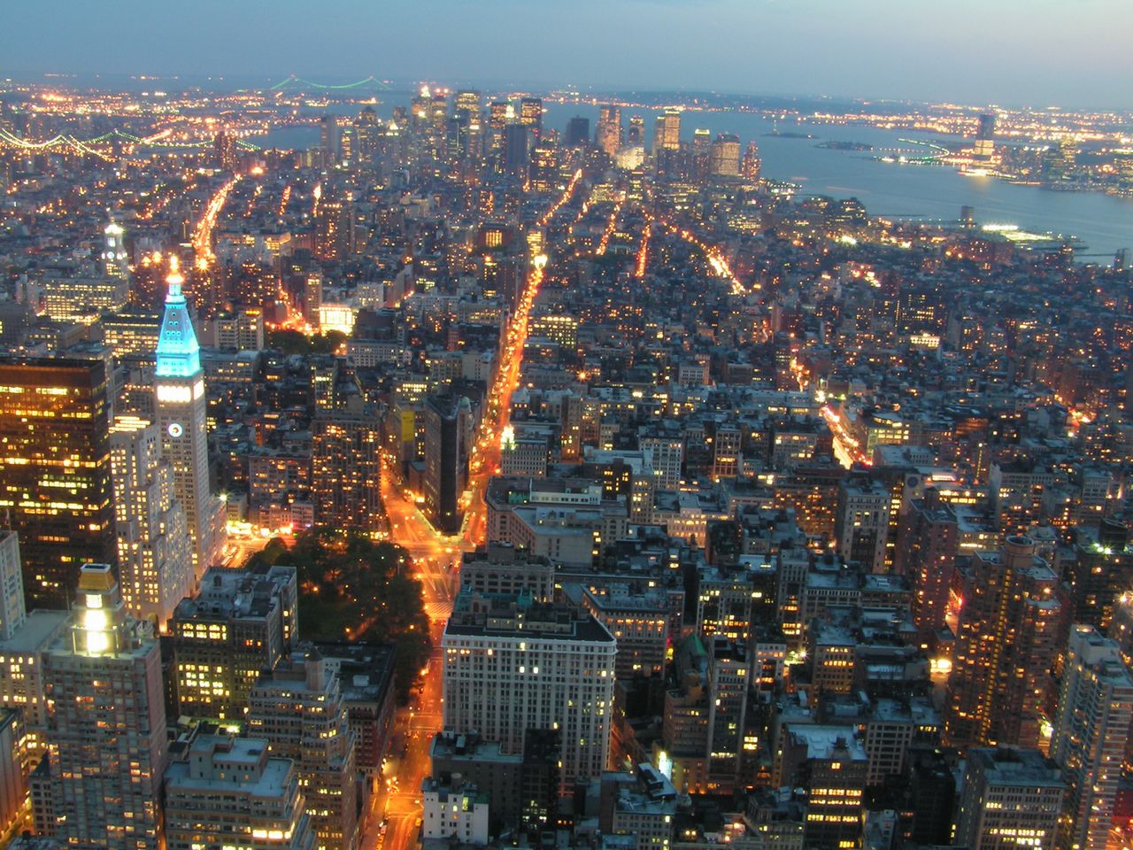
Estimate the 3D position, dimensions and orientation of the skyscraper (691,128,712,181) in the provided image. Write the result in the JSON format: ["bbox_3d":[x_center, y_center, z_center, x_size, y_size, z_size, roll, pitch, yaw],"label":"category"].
[{"bbox_3d":[475.400,-955.500,4379.800,62.000,154.000,62.000,1,16,-3],"label":"skyscraper"}]

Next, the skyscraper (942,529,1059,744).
[{"bbox_3d":[213.900,111.900,615.700,41.000,119.000,38.000,2,16,0],"label":"skyscraper"}]

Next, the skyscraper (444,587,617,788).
[{"bbox_3d":[-17.380,124.980,619.560,82.000,73.000,60.000,2,16,1],"label":"skyscraper"}]

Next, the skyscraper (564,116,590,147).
[{"bbox_3d":[46.440,-1101.490,4837.740,72.000,161.000,56.000,1,16,-2],"label":"skyscraper"}]

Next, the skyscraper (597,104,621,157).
[{"bbox_3d":[152.200,-1001.700,4364.900,80.000,226.000,50.000,1,16,-3],"label":"skyscraper"}]

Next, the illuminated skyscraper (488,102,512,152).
[{"bbox_3d":[-256.300,-1115.700,4738.200,64.000,210.000,38.000,2,16,0],"label":"illuminated skyscraper"}]

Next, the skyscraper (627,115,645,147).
[{"bbox_3d":[268.200,-1084.100,4769.400,58.000,177.000,58.000,1,16,-3],"label":"skyscraper"}]

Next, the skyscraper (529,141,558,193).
[{"bbox_3d":[-62.200,-723.000,3494.900,76.000,152.000,60.000,2,16,0],"label":"skyscraper"}]

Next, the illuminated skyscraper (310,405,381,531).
[{"bbox_3d":[-158.450,29.550,916.660,49.000,87.000,30.000,2,16,1],"label":"illuminated skyscraper"}]

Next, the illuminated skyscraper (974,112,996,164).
[{"bbox_3d":[1766.360,-1189.850,5252.390,62.000,235.000,45.000,-4,17,-20],"label":"illuminated skyscraper"}]

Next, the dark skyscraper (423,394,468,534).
[{"bbox_3d":[-92.350,30.030,923.750,31.000,87.000,58.000,2,16,1],"label":"dark skyscraper"}]

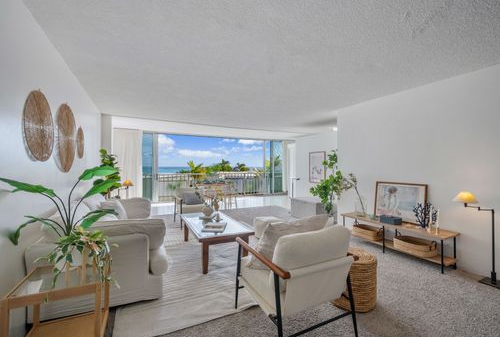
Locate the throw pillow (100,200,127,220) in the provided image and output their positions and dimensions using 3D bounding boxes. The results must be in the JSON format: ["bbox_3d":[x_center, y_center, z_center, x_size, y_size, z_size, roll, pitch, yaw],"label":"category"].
[{"bbox_3d":[-2.050,0.660,3.500,0.160,0.420,0.450,-26,-12,27],"label":"throw pillow"}]

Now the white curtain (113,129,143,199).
[{"bbox_3d":[-3.970,0.010,7.500,0.870,2.540,0.150,0,0,-26],"label":"white curtain"}]

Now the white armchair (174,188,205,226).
[{"bbox_3d":[-1.280,0.880,5.250,0.700,0.800,0.780,0,0,-27],"label":"white armchair"}]

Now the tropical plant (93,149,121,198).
[{"bbox_3d":[-2.615,0.460,4.229,0.480,1.580,0.480,0,0,-26],"label":"tropical plant"}]

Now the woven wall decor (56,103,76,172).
[{"bbox_3d":[-2.045,-0.330,2.603,0.050,0.770,0.770,0,0,-26],"label":"woven wall decor"}]

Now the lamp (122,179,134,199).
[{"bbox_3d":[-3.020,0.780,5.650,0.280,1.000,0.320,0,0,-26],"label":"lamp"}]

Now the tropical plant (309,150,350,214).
[{"bbox_3d":[1.492,0.450,4.362,0.580,1.600,0.600,0,0,-26],"label":"tropical plant"}]

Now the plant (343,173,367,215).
[{"bbox_3d":[1.830,0.460,4.084,0.300,0.730,0.400,0,0,-26],"label":"plant"}]

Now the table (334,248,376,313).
[{"bbox_3d":[0.986,1.067,2.275,0.460,0.425,0.460,0,0,0],"label":"table"}]

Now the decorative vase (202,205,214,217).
[{"bbox_3d":[-0.670,0.710,3.730,0.180,0.180,0.170,0,0,-26],"label":"decorative vase"}]

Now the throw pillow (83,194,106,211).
[{"bbox_3d":[-2.070,0.500,3.130,0.160,0.420,0.440,-15,0,-1],"label":"throw pillow"}]

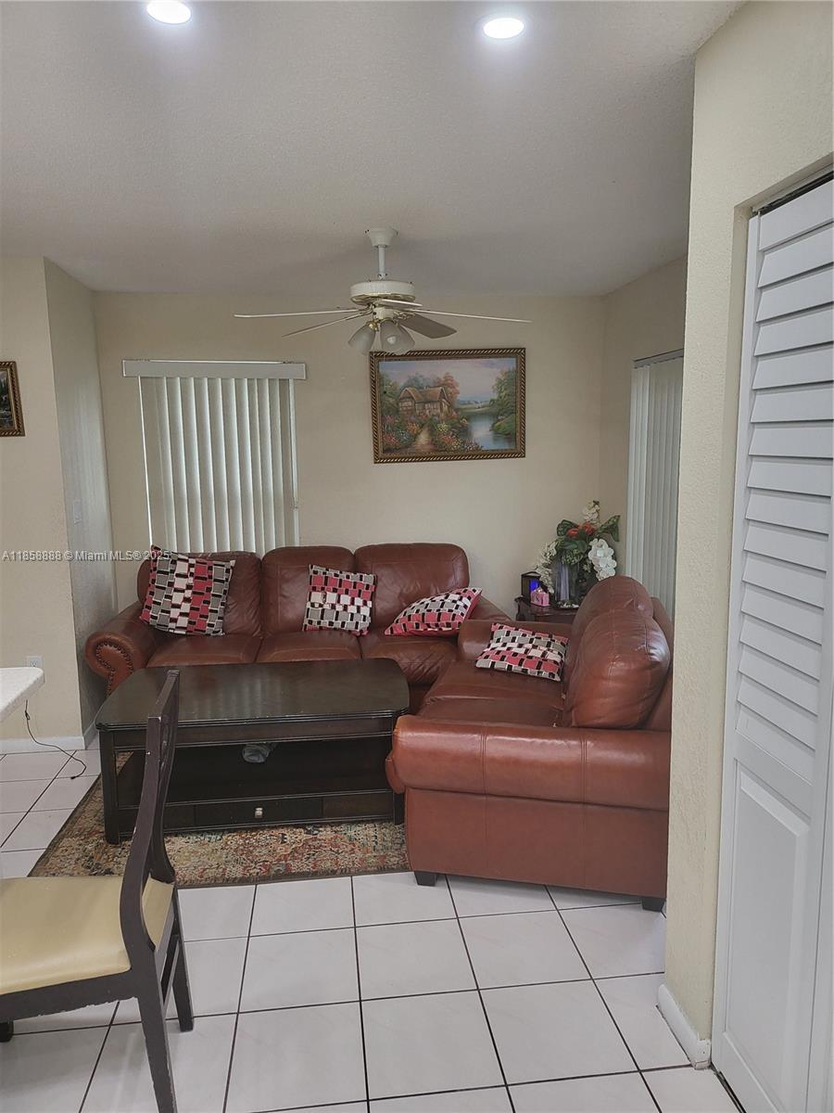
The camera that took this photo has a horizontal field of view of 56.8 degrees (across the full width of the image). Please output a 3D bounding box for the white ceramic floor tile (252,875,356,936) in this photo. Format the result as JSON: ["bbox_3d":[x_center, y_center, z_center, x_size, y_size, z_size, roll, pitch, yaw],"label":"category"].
[{"bbox_3d":[-0.389,1.188,2.643,0.332,0.010,0.332,-2,8,-7],"label":"white ceramic floor tile"}]

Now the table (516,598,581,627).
[{"bbox_3d":[0.892,0.583,4.657,0.520,0.588,0.490,-1,8,-7],"label":"table"}]

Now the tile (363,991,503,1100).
[{"bbox_3d":[0.031,1.266,2.012,0.331,0.010,0.331,-1,8,-7],"label":"tile"}]

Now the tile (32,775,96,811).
[{"bbox_3d":[-1.510,1.069,3.500,0.331,0.010,0.331,-1,8,-7],"label":"tile"}]

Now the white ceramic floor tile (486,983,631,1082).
[{"bbox_3d":[0.365,1.258,2.052,0.331,0.010,0.331,-1,8,-7],"label":"white ceramic floor tile"}]

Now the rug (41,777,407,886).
[{"bbox_3d":[-0.401,1.041,3.552,2.150,0.012,1.580,-1,8,-6],"label":"rug"}]

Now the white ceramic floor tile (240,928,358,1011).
[{"bbox_3d":[-0.344,1.229,2.301,0.331,0.010,0.331,-1,8,-7],"label":"white ceramic floor tile"}]

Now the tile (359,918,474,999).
[{"bbox_3d":[-0.010,1.220,2.342,0.331,0.010,0.331,-1,8,-7],"label":"tile"}]

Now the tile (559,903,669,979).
[{"bbox_3d":[0.656,1.203,2.423,0.331,0.010,0.331,-1,8,-7],"label":"tile"}]

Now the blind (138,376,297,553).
[{"bbox_3d":[-1.167,-0.490,4.626,0.890,1.140,0.080,-2,8,-7],"label":"blind"}]

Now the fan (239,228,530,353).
[{"bbox_3d":[-0.147,-1.118,3.285,1.270,0.520,1.270,-2,8,-7],"label":"fan"}]

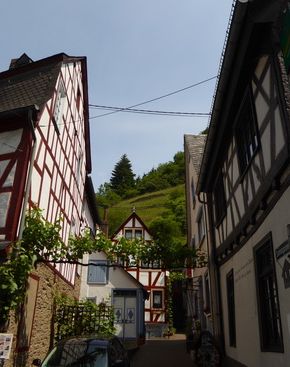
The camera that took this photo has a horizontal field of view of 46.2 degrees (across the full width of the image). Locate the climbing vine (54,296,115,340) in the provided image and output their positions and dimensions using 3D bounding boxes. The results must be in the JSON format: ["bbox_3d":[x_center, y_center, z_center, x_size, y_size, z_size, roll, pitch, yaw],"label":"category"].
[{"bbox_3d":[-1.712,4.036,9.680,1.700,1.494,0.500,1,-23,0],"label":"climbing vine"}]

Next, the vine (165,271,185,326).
[{"bbox_3d":[1.900,7.372,21.884,1.250,3.399,0.800,1,-23,0],"label":"vine"}]

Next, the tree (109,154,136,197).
[{"bbox_3d":[-7.050,-2.086,106.450,7.900,15.095,7.900,1,-23,0],"label":"tree"}]

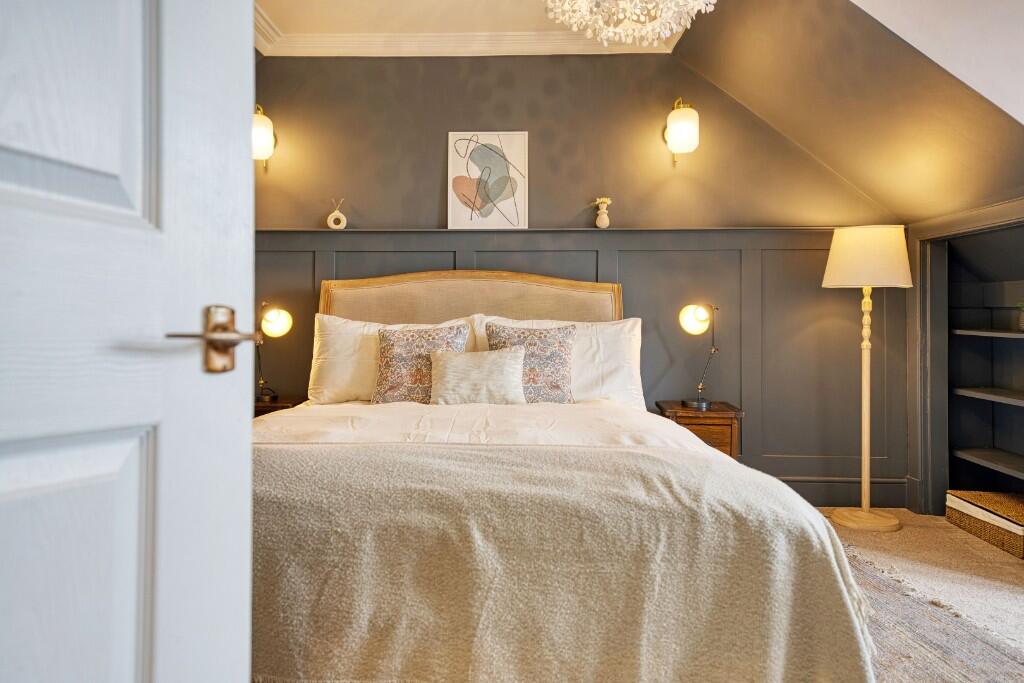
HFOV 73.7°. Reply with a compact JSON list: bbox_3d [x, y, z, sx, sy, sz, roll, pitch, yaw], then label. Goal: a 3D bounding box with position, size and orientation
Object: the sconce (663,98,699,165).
[{"bbox_3d":[0.882,-1.106,3.580,0.165,0.340,0.260,0,0,2],"label":"sconce"}]

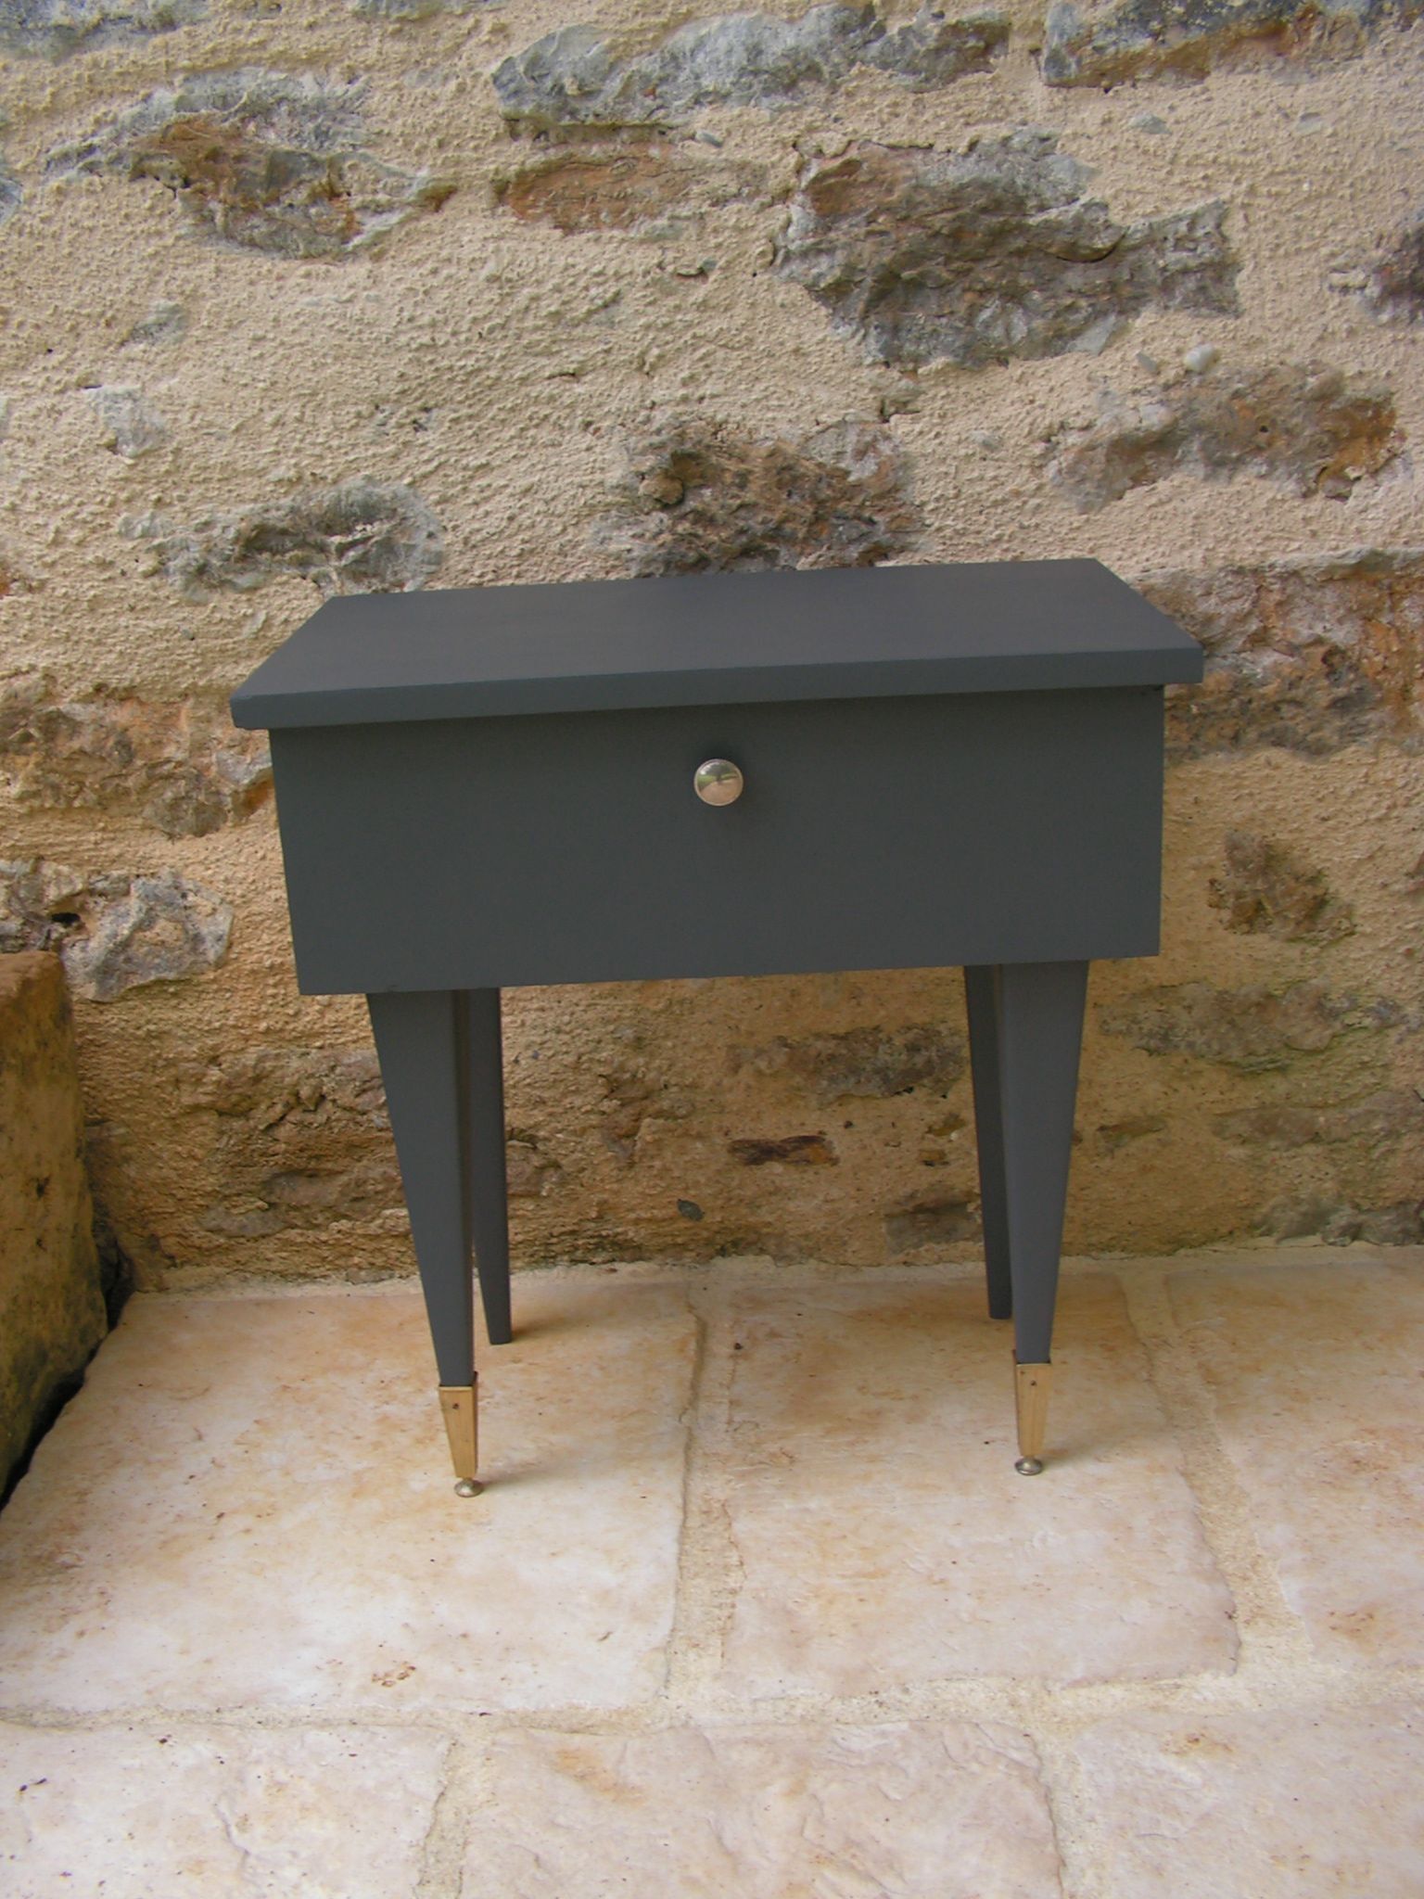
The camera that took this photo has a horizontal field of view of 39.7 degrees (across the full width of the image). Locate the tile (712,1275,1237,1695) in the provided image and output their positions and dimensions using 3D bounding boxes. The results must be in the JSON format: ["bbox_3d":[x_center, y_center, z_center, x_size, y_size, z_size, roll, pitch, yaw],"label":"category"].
[{"bbox_3d":[0.151,0.328,1.269,0.282,0.020,0.440,-2,20,3],"label":"tile"}]

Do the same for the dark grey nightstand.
[{"bbox_3d":[0.014,0.058,1.233,0.500,0.525,0.314,-3,20,1],"label":"dark grey nightstand"}]

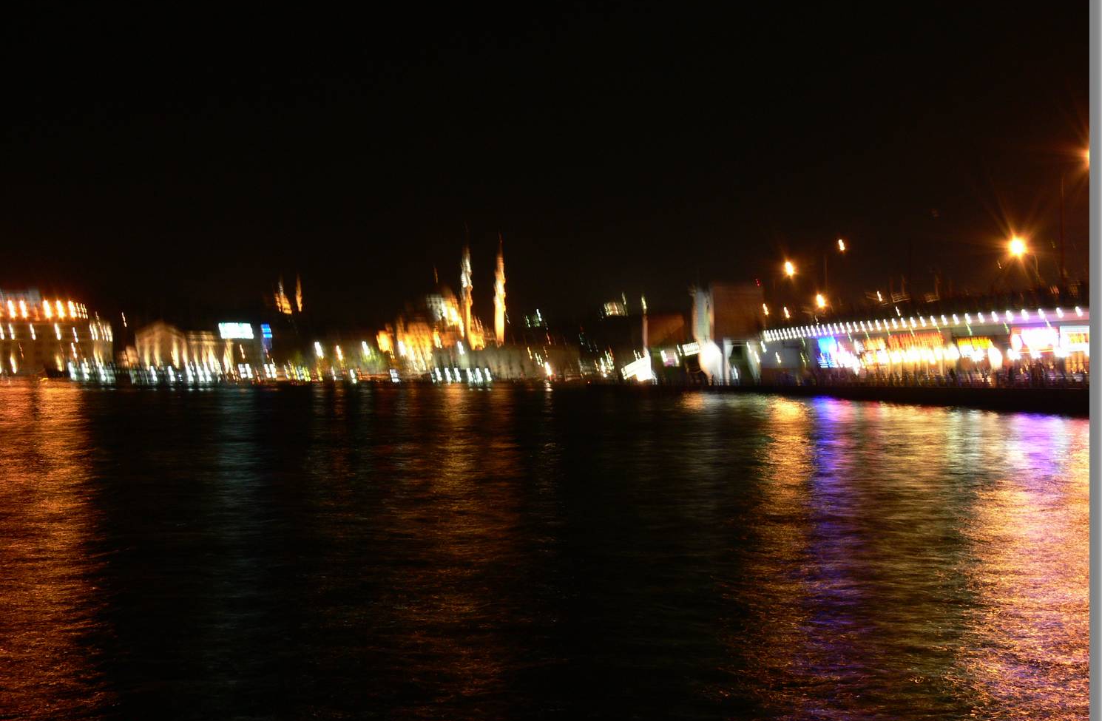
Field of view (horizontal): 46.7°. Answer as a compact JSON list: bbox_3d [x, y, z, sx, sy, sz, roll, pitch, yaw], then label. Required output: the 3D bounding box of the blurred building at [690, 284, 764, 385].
[{"bbox_3d":[26.300,-4.100,186.000,8.000,14.600,13.000,0,-1,-2],"label":"blurred building"}]

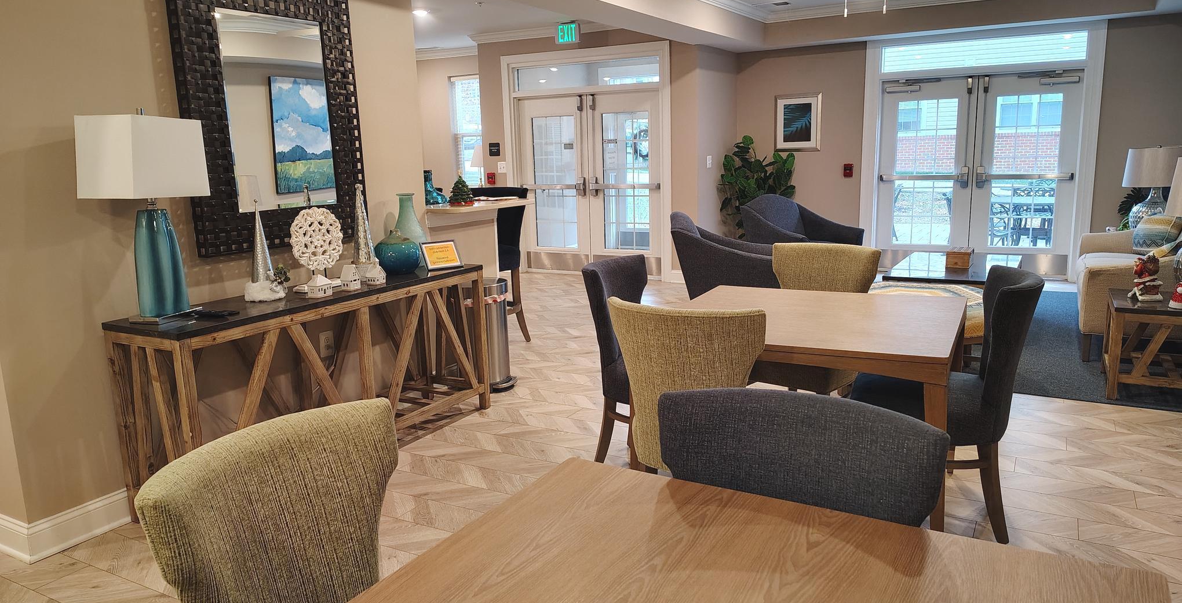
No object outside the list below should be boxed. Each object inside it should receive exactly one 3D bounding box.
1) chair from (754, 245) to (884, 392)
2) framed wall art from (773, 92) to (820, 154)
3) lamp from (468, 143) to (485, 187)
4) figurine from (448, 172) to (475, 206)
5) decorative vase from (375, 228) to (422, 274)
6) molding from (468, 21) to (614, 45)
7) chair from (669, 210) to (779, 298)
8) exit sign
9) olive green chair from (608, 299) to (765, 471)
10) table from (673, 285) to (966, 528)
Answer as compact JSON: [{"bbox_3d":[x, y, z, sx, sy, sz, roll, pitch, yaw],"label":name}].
[{"bbox_3d":[1.097,0.233,4.121,0.540,0.960,0.680,7,13,38],"label":"chair"},{"bbox_3d":[2.266,-1.956,9.028,0.510,0.605,0.030,4,12,28],"label":"framed wall art"},{"bbox_3d":[-1.416,-1.706,10.564,0.260,0.700,0.260,4,12,29],"label":"lamp"},{"bbox_3d":[-0.851,-0.729,5.306,0.168,0.222,0.168,-2,11,0],"label":"figurine"},{"bbox_3d":[-1.002,-0.260,4.231,0.238,0.228,0.238,-2,11,0],"label":"decorative vase"},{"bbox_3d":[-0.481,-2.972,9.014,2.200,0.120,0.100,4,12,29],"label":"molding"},{"bbox_3d":[1.103,-0.241,6.386,0.880,0.900,0.820,1,11,17],"label":"chair"},{"bbox_3d":[-0.259,-2.956,9.043,0.295,0.215,0.050,4,12,28],"label":"exit sign"},{"bbox_3d":[0.447,0.448,3.068,0.540,0.960,0.670,4,12,30],"label":"olive green chair"},{"bbox_3d":[0.976,0.422,3.697,1.215,0.750,1.200,4,12,27],"label":"table"}]

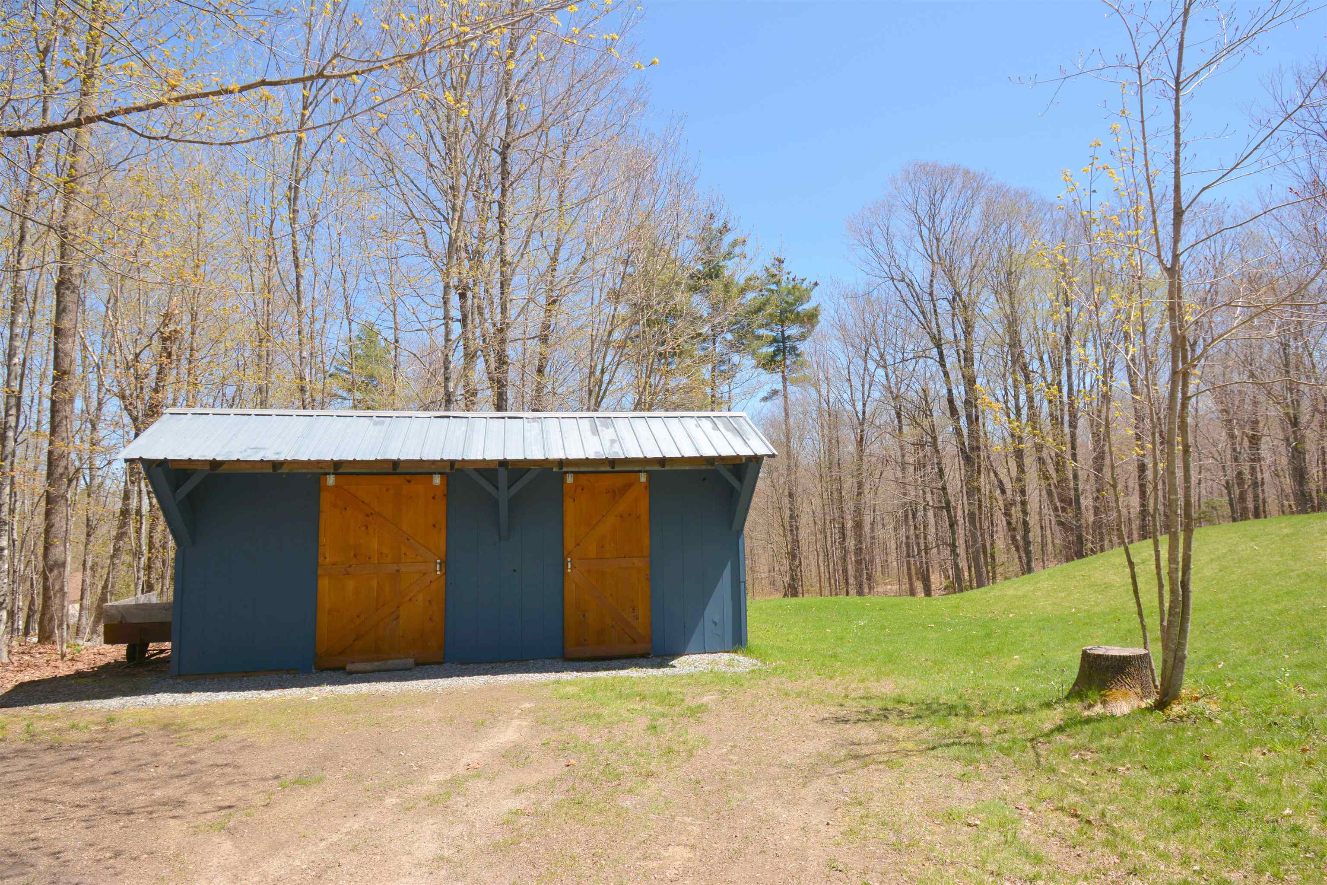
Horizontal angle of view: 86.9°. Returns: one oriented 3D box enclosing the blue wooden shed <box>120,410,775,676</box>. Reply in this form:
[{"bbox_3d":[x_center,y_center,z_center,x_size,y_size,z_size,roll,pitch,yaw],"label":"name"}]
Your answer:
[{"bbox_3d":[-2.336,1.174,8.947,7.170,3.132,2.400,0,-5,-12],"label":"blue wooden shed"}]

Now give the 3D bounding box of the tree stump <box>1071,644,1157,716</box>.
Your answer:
[{"bbox_3d":[3.678,1.908,5.768,0.680,0.410,0.680,-1,-5,0],"label":"tree stump"}]

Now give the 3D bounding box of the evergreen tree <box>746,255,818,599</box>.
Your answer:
[{"bbox_3d":[3.807,-0.463,22.978,2.400,10.900,2.400,-1,-5,0],"label":"evergreen tree"}]

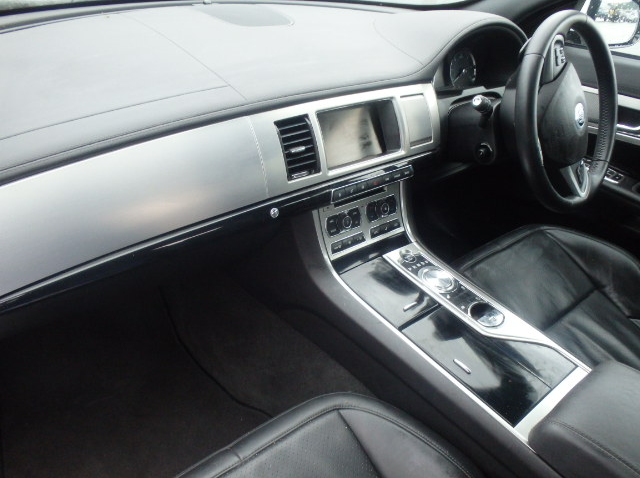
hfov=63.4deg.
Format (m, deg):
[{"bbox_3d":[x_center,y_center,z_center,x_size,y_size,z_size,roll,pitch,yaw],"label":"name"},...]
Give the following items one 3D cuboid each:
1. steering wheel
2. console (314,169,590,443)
[{"bbox_3d":[0.475,-0.244,1.023,0.380,0.380,0.100,-21,18,-37],"label":"steering wheel"},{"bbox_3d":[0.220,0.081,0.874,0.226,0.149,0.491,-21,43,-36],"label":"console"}]

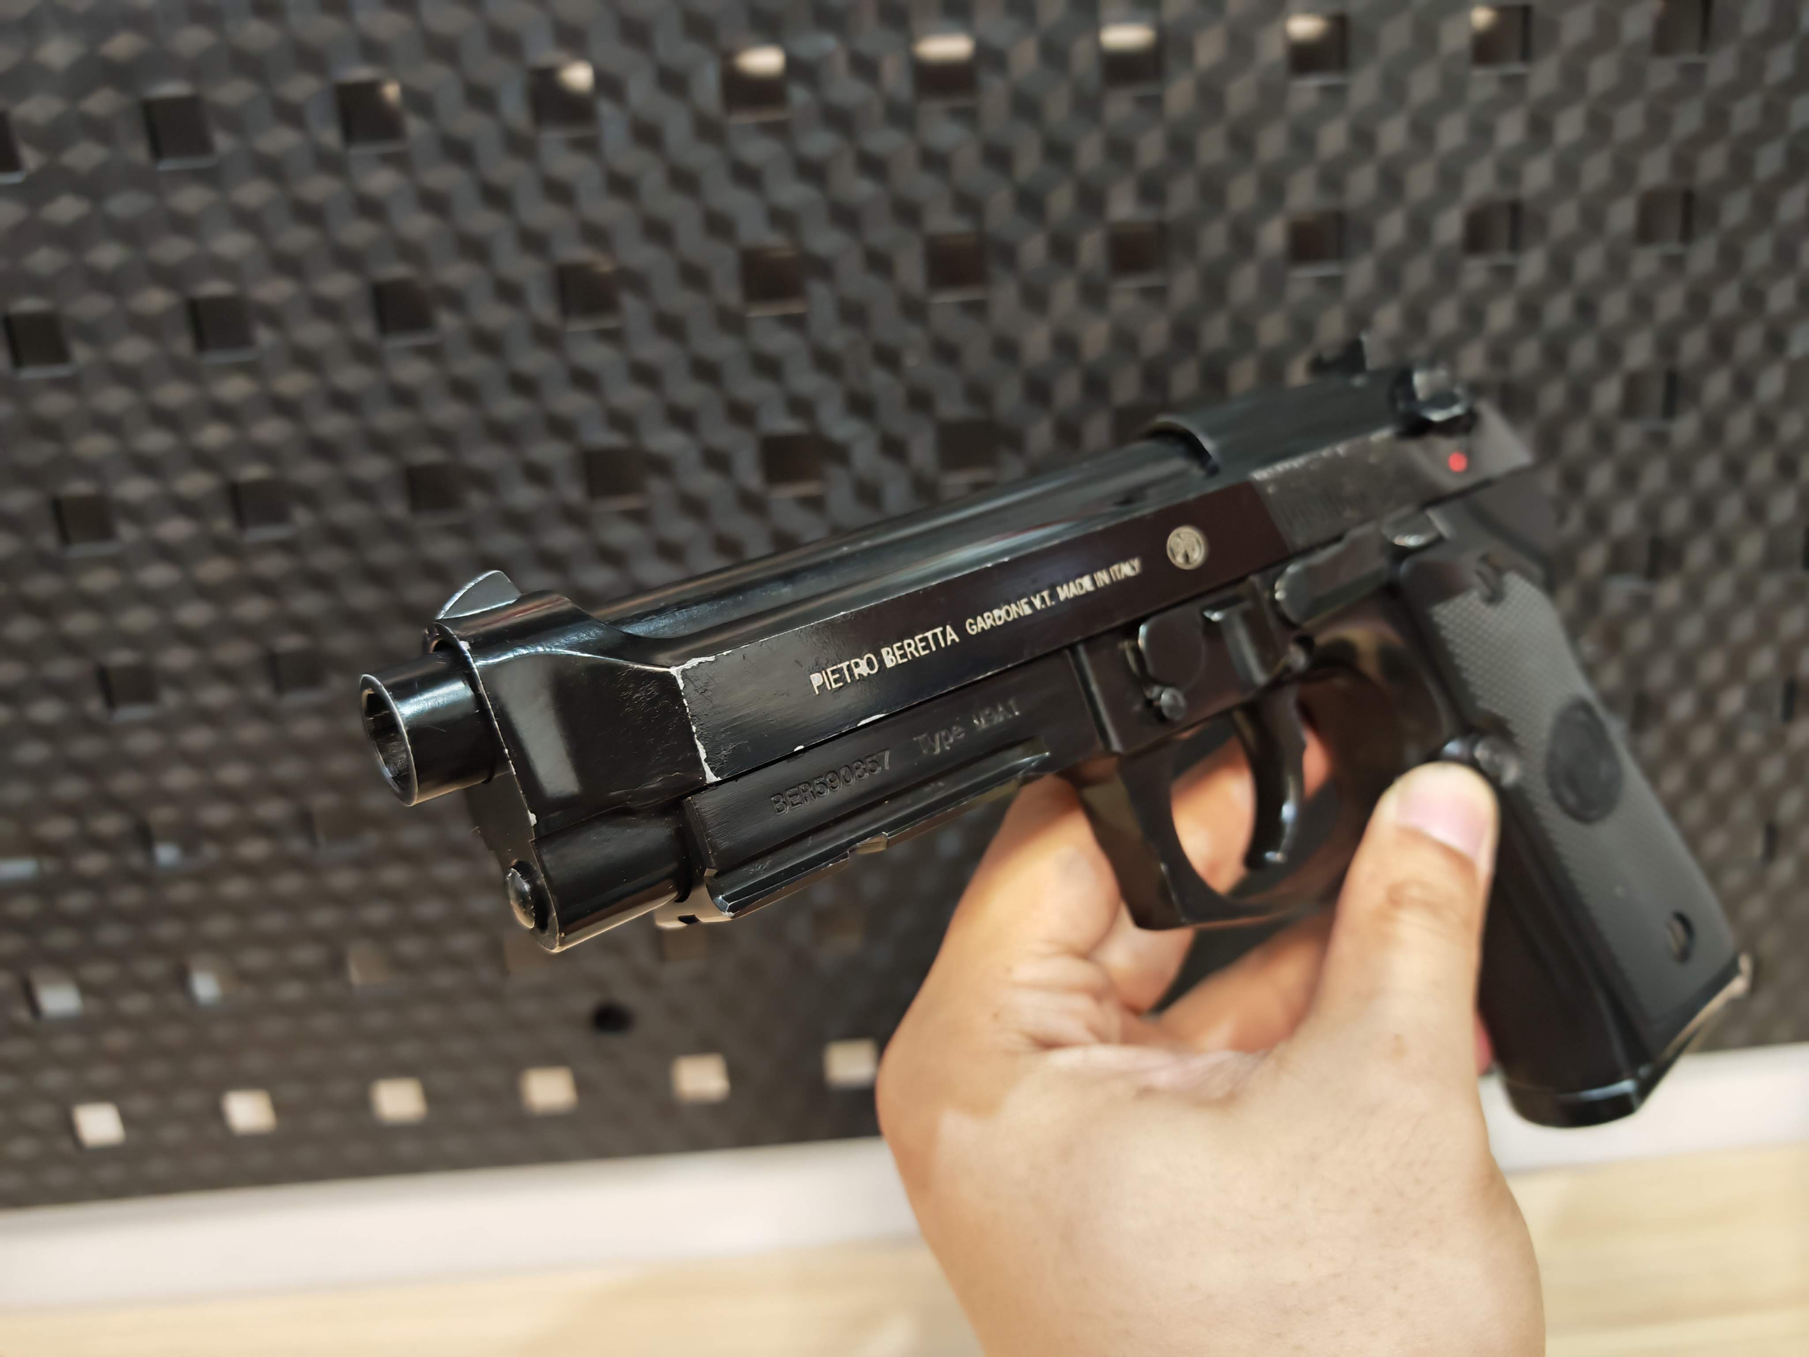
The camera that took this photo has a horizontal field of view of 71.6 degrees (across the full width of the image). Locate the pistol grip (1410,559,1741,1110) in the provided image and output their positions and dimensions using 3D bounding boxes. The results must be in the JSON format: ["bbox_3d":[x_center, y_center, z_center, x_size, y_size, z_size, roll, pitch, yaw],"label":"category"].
[{"bbox_3d":[0.112,0.026,0.226,0.057,0.114,0.035,-39,10,-34],"label":"pistol grip"}]

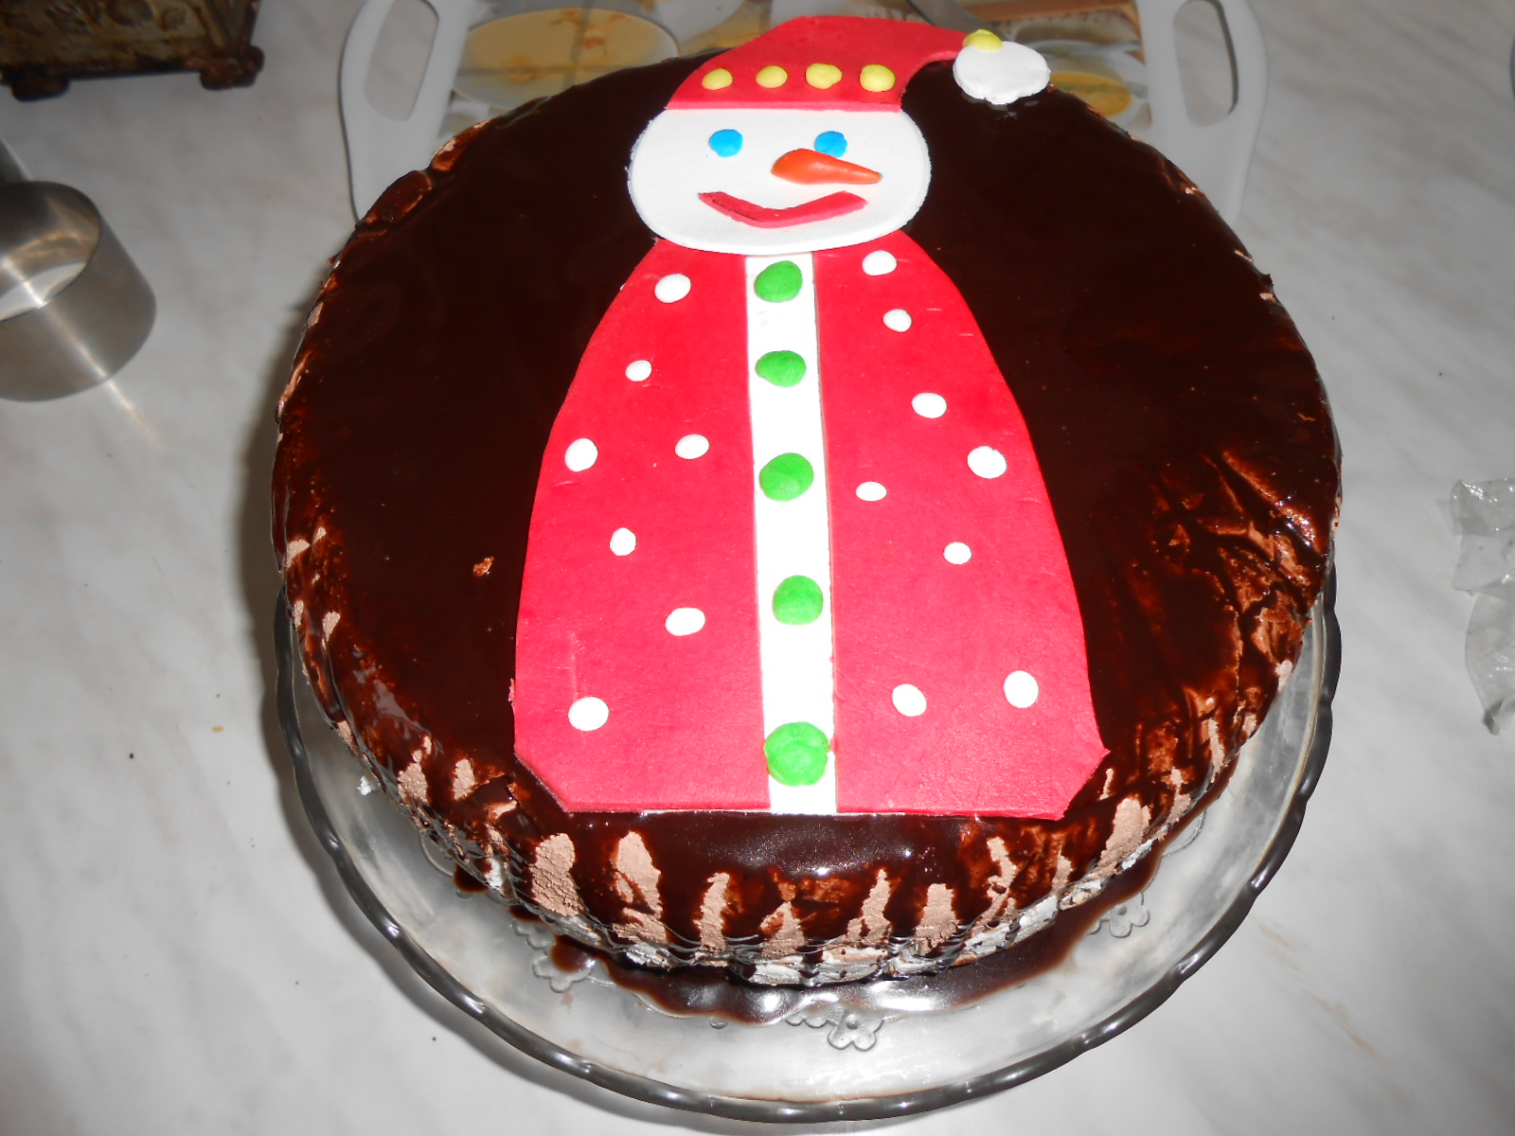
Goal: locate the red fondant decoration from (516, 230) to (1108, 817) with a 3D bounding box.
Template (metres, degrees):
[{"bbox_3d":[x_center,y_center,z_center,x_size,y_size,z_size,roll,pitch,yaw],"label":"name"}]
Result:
[{"bbox_3d":[0.010,-0.024,0.265,0.120,0.012,0.168,-1,57,2],"label":"red fondant decoration"}]

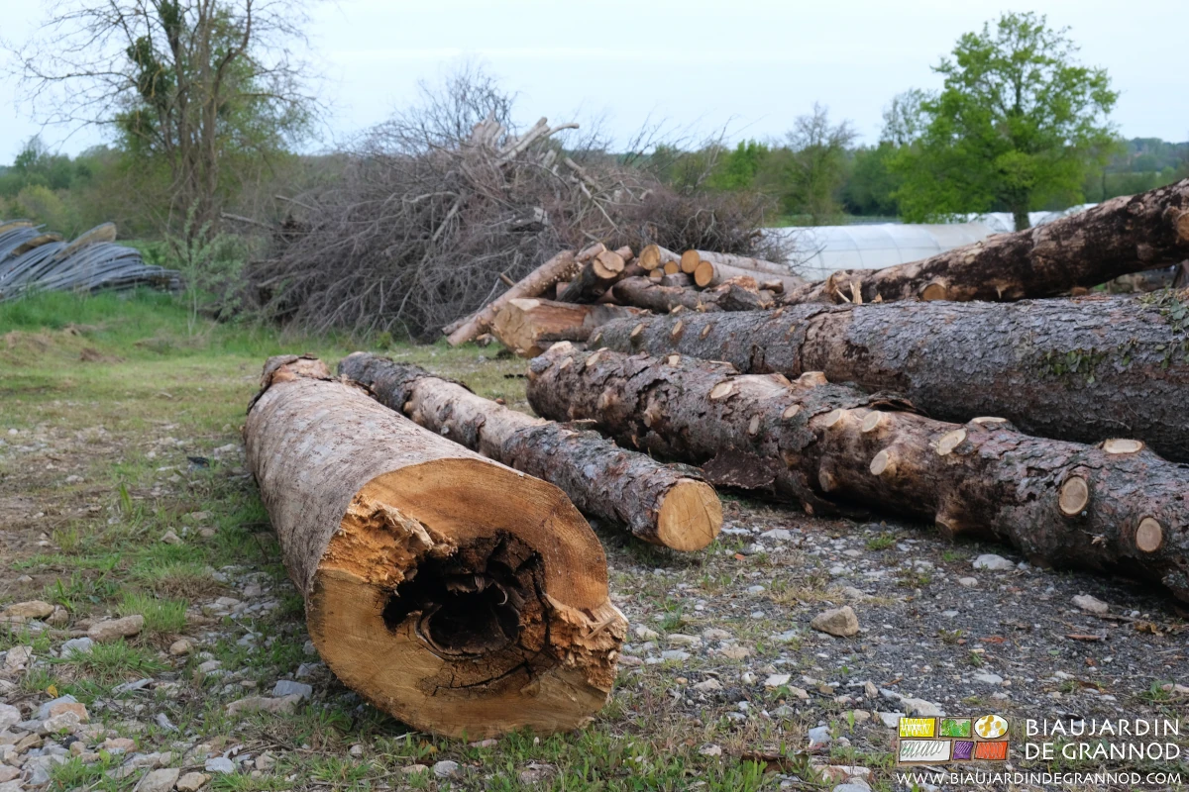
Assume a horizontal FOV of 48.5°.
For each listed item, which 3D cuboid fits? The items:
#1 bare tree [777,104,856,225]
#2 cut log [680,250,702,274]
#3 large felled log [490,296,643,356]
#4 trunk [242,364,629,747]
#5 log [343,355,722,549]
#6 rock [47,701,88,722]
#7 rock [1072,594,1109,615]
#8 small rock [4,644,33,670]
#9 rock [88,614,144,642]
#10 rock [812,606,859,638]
[{"bbox_3d":[18.028,-19.431,110.000,7.439,10.267,7.200,1,9,9],"label":"bare tree"},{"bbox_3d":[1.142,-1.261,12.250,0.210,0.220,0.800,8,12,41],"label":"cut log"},{"bbox_3d":[-0.035,-0.704,12.016,1.800,0.460,0.440,-7,12,-39],"label":"large felled log"},{"bbox_3d":[-0.871,0.293,4.805,0.750,0.730,3.300,-3,9,-20],"label":"trunk"},{"bbox_3d":[-0.625,0.139,7.102,0.320,0.320,4.500,-4,10,-26],"label":"log"},{"bbox_3d":[-1.413,0.840,3.545,0.112,0.045,0.072,-4,10,-22],"label":"rock"},{"bbox_3d":[1.667,0.697,4.435,0.120,0.050,0.084,3,10,21],"label":"rock"},{"bbox_3d":[-1.710,0.772,3.914,0.082,0.066,0.058,-4,10,-24],"label":"small rock"},{"bbox_3d":[-1.516,0.731,4.173,0.175,0.066,0.105,-3,10,-20],"label":"rock"},{"bbox_3d":[0.772,0.720,4.217,0.158,0.076,0.118,2,9,11],"label":"rock"}]

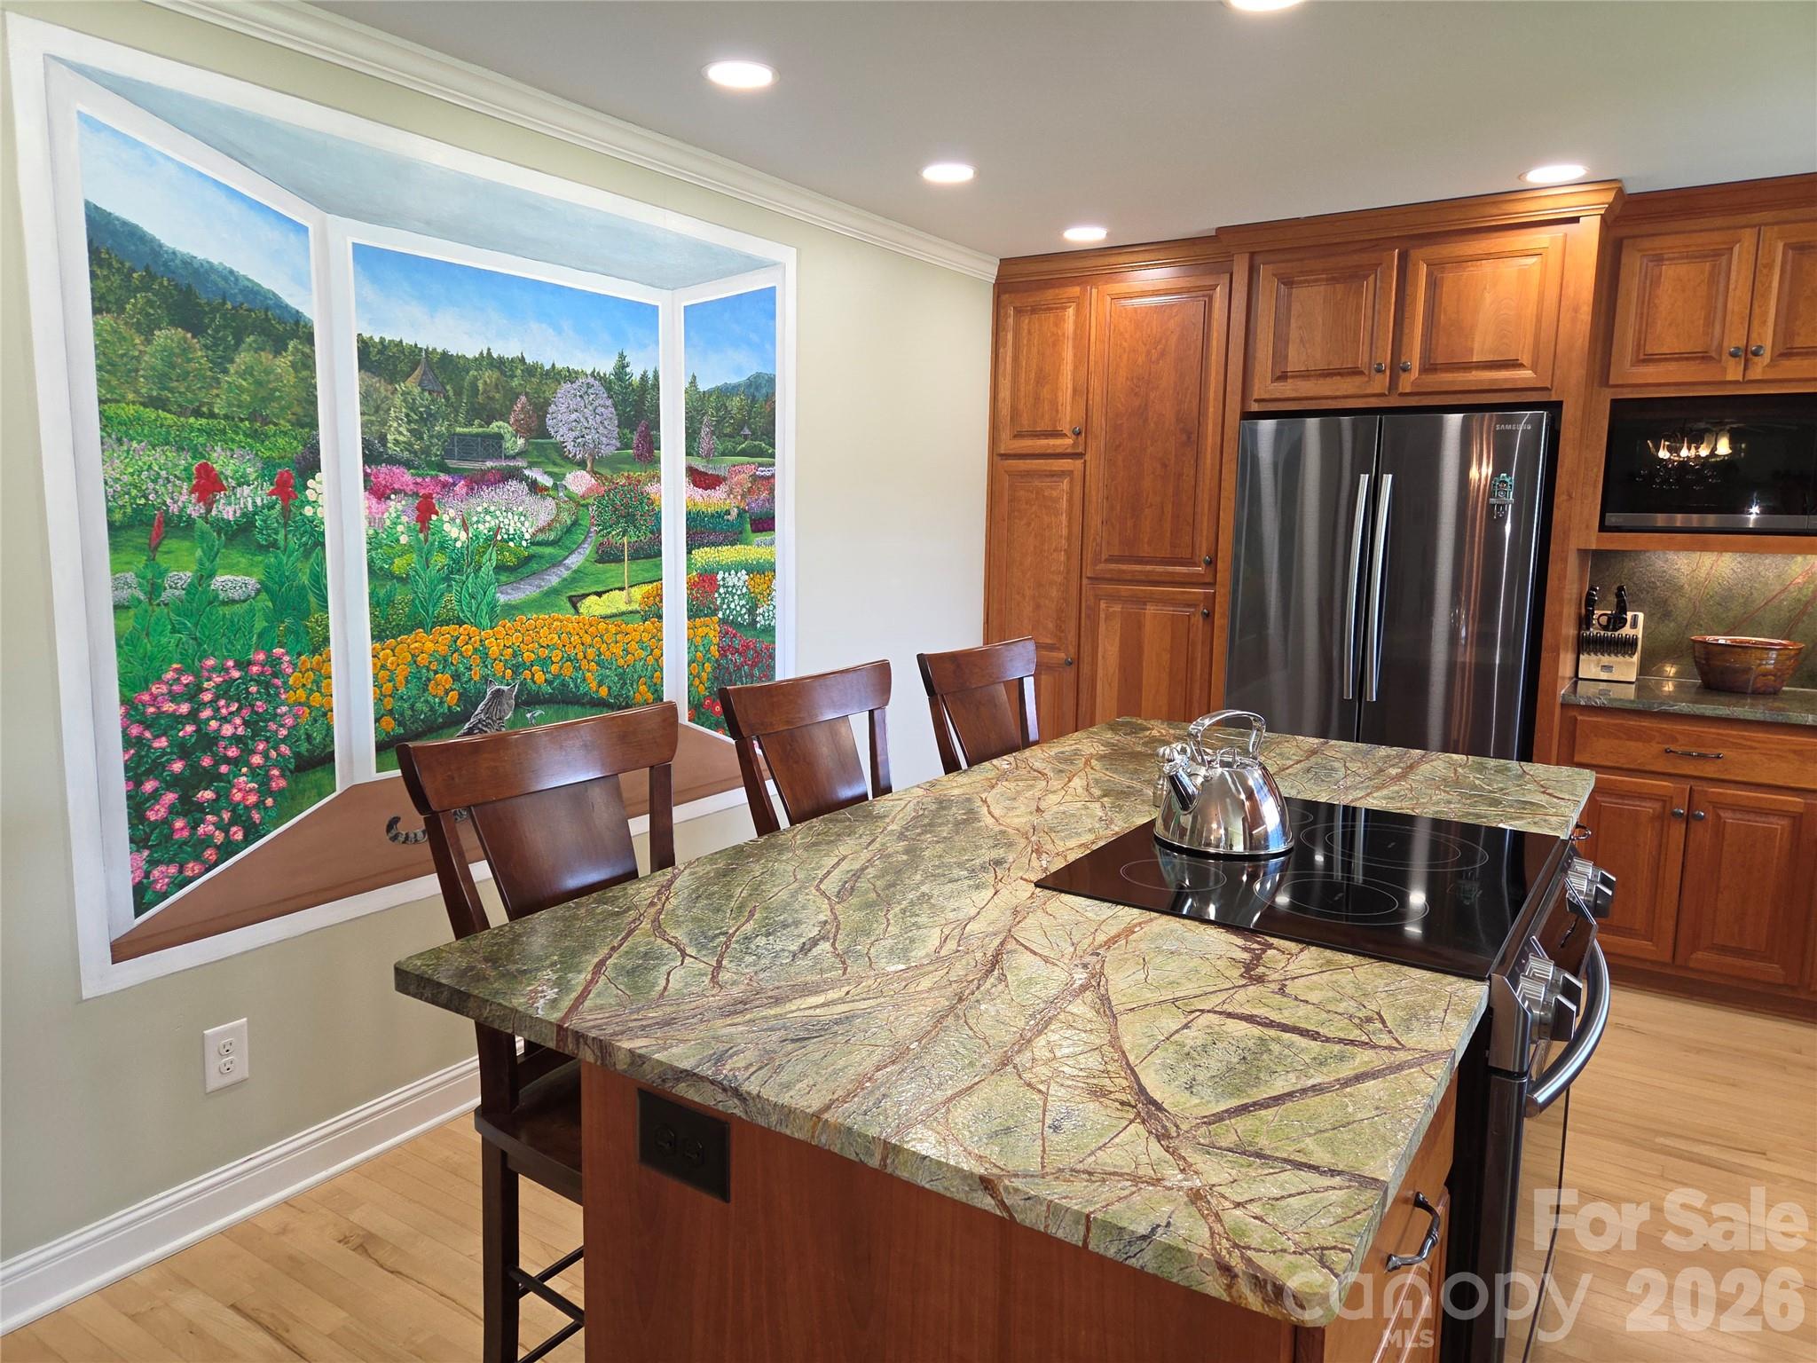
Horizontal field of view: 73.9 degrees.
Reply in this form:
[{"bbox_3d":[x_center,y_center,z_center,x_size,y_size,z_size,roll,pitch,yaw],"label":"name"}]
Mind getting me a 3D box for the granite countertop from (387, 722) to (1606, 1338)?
[{"bbox_3d":[0.436,0.266,1.980,1.054,0.030,2.160,6,9,33],"label":"granite countertop"}]

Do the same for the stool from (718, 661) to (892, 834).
[{"bbox_3d":[0.009,0.572,2.230,0.540,1.110,0.490,5,9,29],"label":"stool"}]

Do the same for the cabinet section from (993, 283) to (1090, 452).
[{"bbox_3d":[0.661,-1.214,4.822,0.400,0.637,0.600,6,9,33],"label":"cabinet section"}]

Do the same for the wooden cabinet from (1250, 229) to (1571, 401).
[{"bbox_3d":[1.656,-1.117,3.919,0.925,0.465,0.600,6,9,33],"label":"wooden cabinet"}]

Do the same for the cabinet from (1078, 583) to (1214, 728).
[{"bbox_3d":[1.011,0.176,4.607,0.490,1.105,0.600,6,9,33],"label":"cabinet"}]

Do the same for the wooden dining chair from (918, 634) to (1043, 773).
[{"bbox_3d":[0.355,0.505,2.765,0.540,1.110,0.480,6,9,33],"label":"wooden dining chair"}]

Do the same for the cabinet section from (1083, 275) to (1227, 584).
[{"bbox_3d":[1.045,-0.933,4.601,0.515,1.073,0.600,6,9,33],"label":"cabinet section"}]

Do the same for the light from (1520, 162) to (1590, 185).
[{"bbox_3d":[1.738,-1.362,3.261,0.185,0.020,0.185,6,9,33],"label":"light"}]

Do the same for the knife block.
[{"bbox_3d":[2.422,-0.130,4.157,0.167,0.240,0.180,6,9,33],"label":"knife block"}]

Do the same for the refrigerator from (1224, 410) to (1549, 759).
[{"bbox_3d":[1.669,0.004,4.164,0.906,1.762,0.870,6,9,33],"label":"refrigerator"}]

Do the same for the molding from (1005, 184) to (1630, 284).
[{"bbox_3d":[1.141,-1.422,3.908,2.025,0.085,0.165,6,9,33],"label":"molding"}]

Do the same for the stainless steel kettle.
[{"bbox_3d":[0.499,0.150,1.904,0.224,0.210,0.216,1,8,0],"label":"stainless steel kettle"}]

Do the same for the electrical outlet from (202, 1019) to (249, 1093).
[{"bbox_3d":[-1.331,0.732,2.359,0.008,0.125,0.081,6,9,33],"label":"electrical outlet"}]

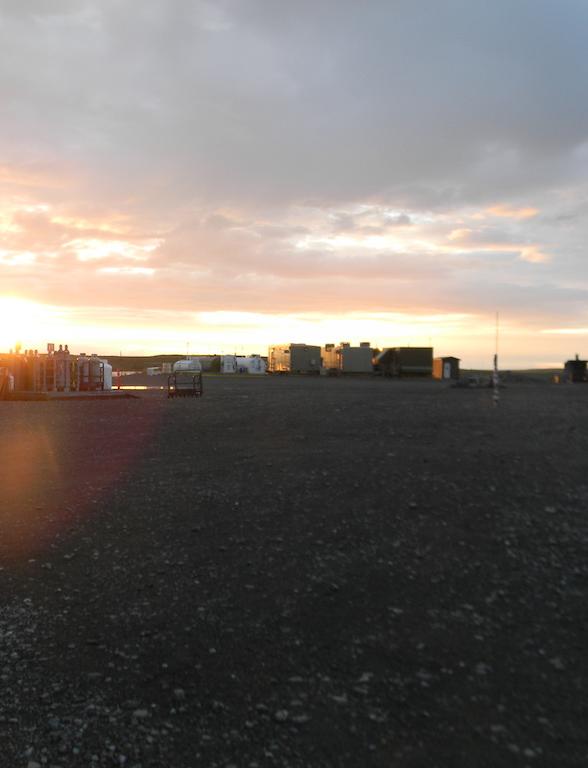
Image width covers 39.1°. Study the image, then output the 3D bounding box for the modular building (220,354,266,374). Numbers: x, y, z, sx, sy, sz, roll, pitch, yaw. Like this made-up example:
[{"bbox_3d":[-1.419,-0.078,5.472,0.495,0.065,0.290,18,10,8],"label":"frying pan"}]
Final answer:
[{"bbox_3d":[-7.431,-2.674,115.626,5.600,2.500,4.000,0,1,-15],"label":"modular building"}]

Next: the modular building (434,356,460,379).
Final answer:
[{"bbox_3d":[19.287,-2.003,104.693,2.400,2.661,2.900,0,1,-15],"label":"modular building"}]

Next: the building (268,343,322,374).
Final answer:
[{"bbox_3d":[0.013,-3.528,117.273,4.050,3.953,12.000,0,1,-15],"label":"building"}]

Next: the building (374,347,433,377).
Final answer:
[{"bbox_3d":[13.551,-2.743,103.992,6.900,3.423,2.900,0,1,-10],"label":"building"}]

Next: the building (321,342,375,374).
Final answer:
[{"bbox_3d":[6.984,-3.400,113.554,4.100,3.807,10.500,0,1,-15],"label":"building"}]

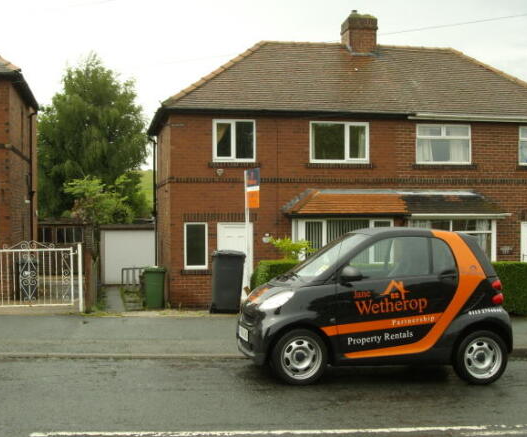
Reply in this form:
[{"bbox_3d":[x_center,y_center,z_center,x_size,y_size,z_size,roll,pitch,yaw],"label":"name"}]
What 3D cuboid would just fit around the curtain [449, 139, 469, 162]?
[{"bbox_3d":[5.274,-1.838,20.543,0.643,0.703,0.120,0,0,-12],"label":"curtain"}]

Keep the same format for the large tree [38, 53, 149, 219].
[{"bbox_3d":[-7.945,-2.584,35.000,5.174,10.168,5.174,0,0,-12],"label":"large tree"}]

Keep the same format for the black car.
[{"bbox_3d":[1.080,0.863,8.100,2.695,1.530,1.570,2,0,-12],"label":"black car"}]

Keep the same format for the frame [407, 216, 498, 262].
[{"bbox_3d":[4.816,0.597,19.326,2.438,1.246,0.120,0,0,-12],"label":"frame"}]

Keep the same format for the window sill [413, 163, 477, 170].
[{"bbox_3d":[4.730,-1.350,19.890,1.810,0.123,0.160,0,0,-12],"label":"window sill"}]

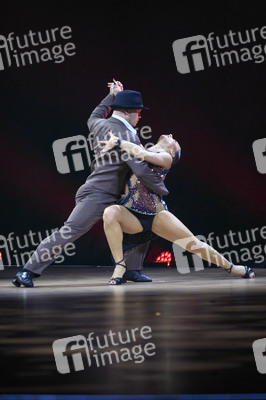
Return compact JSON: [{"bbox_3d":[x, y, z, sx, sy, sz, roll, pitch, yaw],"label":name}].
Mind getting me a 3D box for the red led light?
[{"bbox_3d":[0.270,0.518,24.300,0.170,0.150,0.160,1,3,6],"label":"red led light"}]

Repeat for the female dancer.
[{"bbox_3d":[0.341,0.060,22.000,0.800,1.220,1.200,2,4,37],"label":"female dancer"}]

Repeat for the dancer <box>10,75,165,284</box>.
[{"bbox_3d":[-0.333,-0.136,22.000,1.200,1.650,0.750,-2,3,-33],"label":"dancer"}]

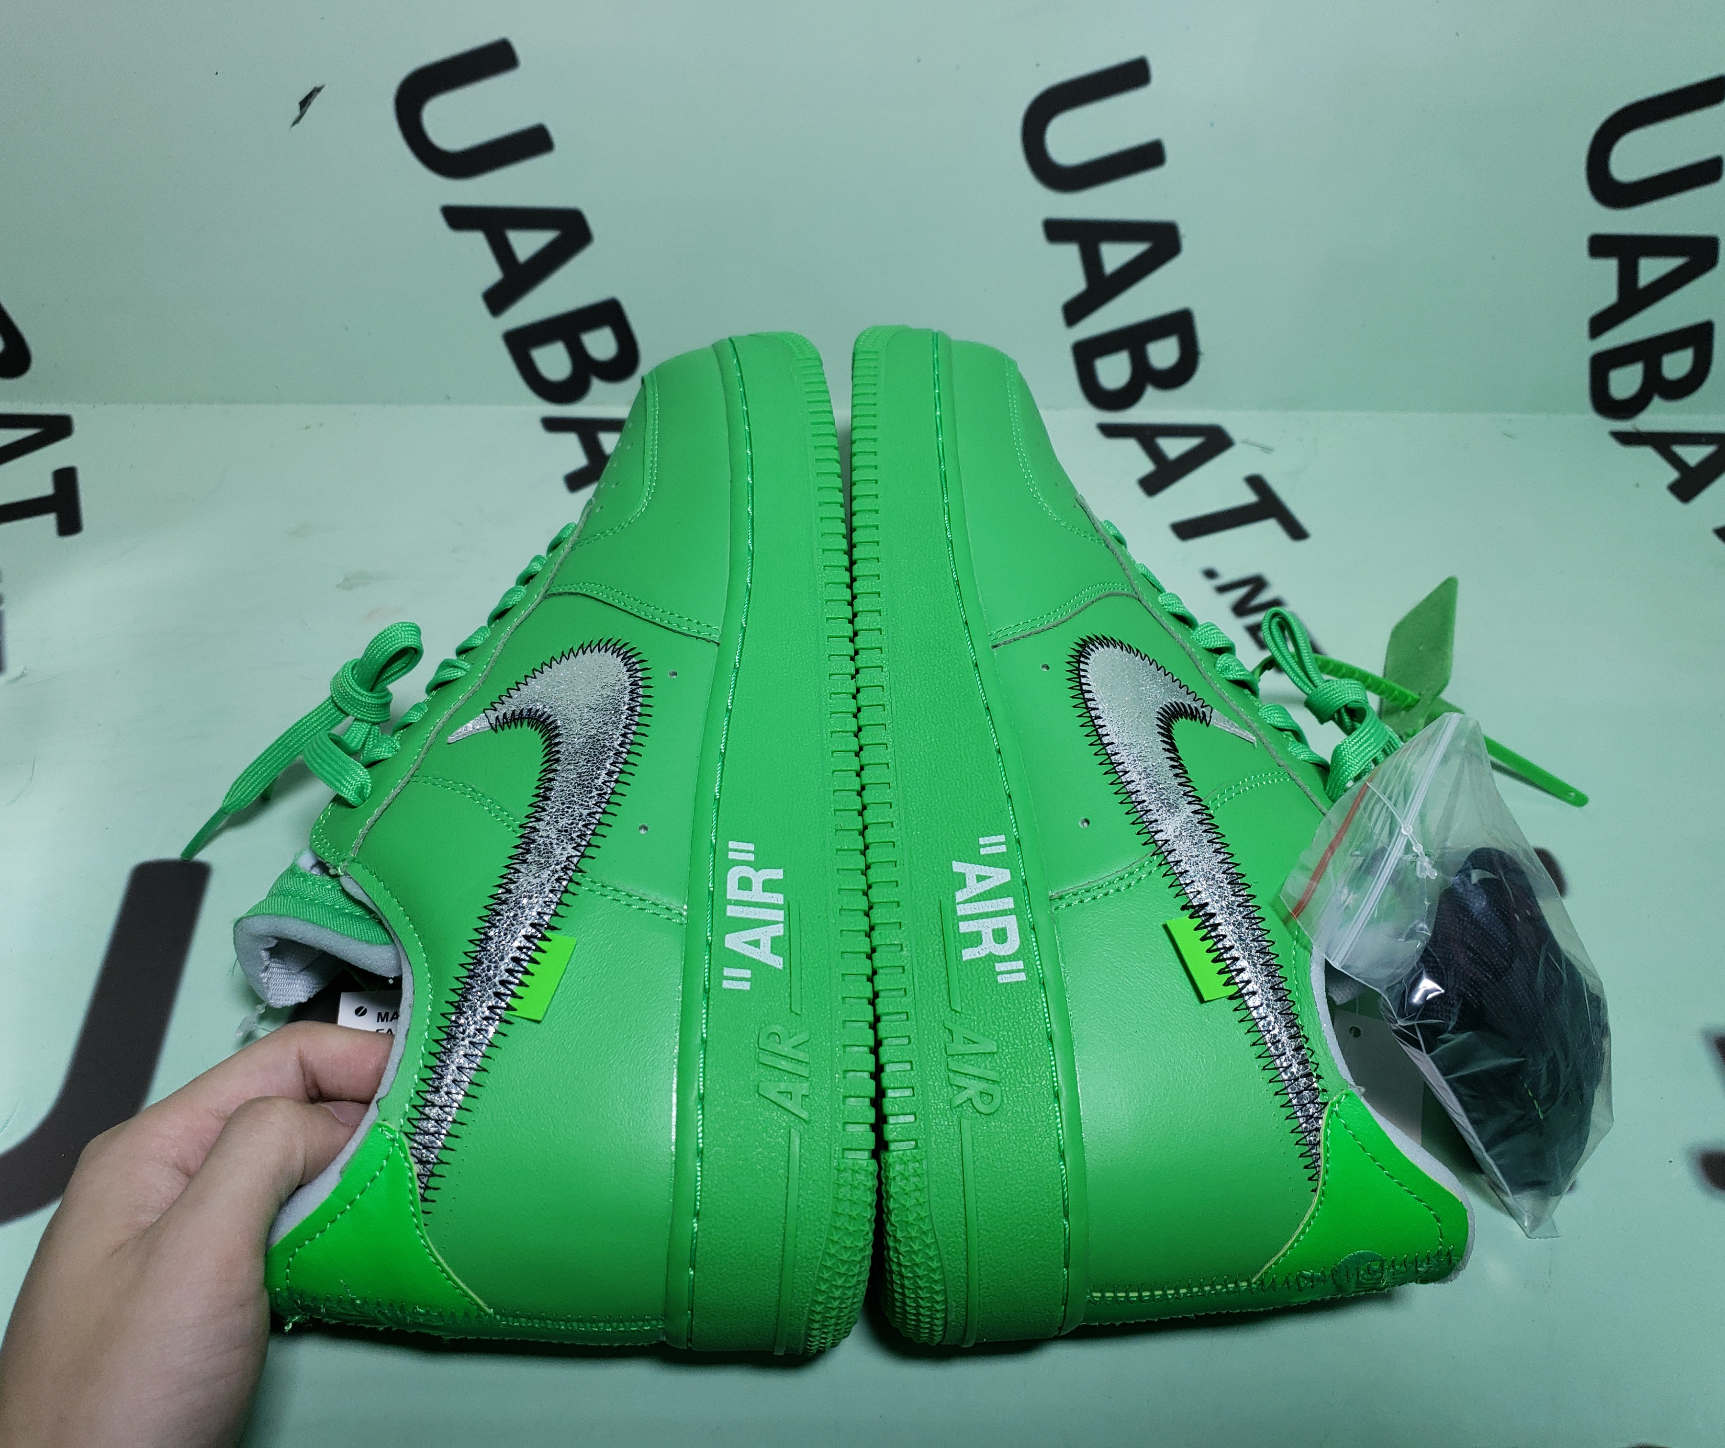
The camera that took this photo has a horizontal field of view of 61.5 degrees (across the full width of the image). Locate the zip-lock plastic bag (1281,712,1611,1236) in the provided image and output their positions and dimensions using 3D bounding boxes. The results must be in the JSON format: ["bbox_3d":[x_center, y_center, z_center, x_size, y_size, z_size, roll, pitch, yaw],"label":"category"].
[{"bbox_3d":[0.149,0.062,0.361,0.075,0.120,0.033,-42,21,-26],"label":"zip-lock plastic bag"}]

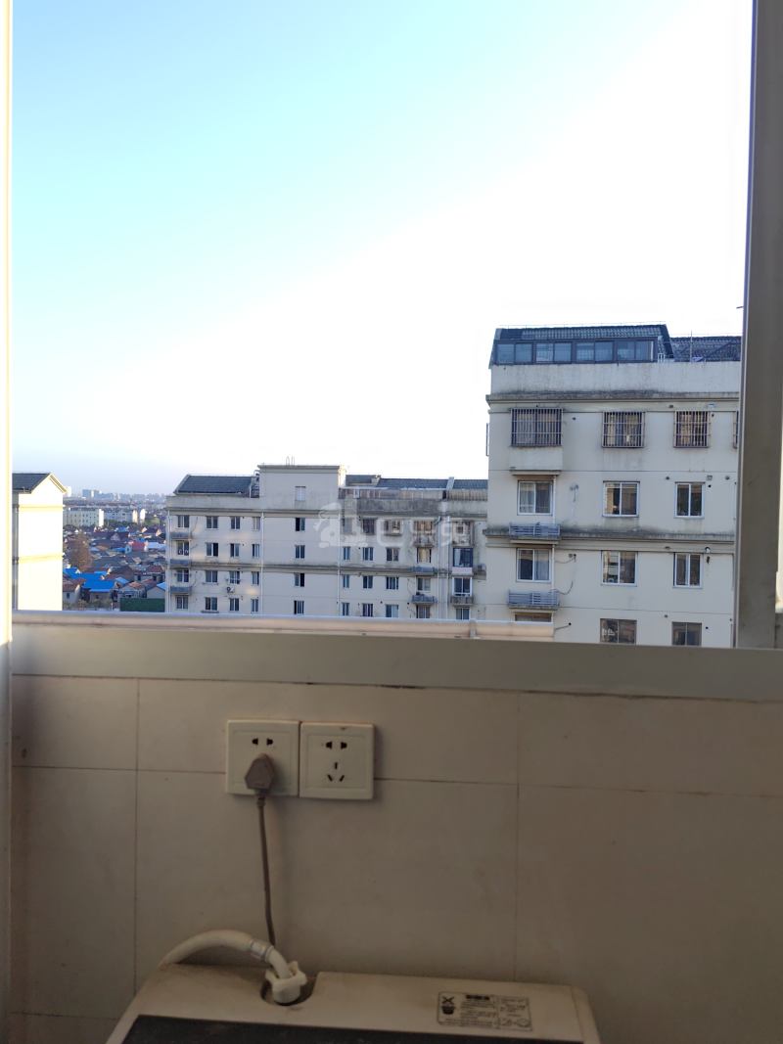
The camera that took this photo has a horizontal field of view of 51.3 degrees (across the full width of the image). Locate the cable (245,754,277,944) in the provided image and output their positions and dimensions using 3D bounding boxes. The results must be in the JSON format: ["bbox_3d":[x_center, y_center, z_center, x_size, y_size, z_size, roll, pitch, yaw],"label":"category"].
[{"bbox_3d":[-0.151,0.381,0.936,0.037,0.230,0.036,1,0,5],"label":"cable"}]

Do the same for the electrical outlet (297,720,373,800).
[{"bbox_3d":[-0.063,0.277,0.947,0.086,0.086,0.012,1,0,5],"label":"electrical outlet"}]

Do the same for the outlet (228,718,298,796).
[{"bbox_3d":[-0.150,0.276,0.955,0.086,0.086,0.012,1,0,5],"label":"outlet"}]

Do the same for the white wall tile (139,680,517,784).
[{"bbox_3d":[-0.080,0.245,0.959,0.450,0.109,0.010,1,0,5],"label":"white wall tile"}]

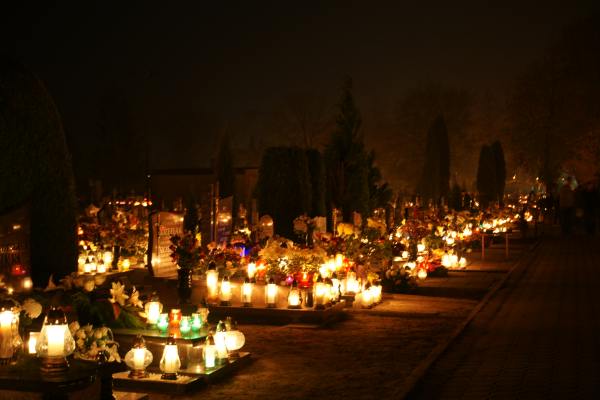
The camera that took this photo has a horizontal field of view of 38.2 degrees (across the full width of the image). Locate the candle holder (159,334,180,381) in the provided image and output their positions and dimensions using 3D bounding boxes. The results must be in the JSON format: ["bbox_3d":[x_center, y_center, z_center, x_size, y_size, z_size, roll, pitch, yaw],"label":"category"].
[{"bbox_3d":[-0.887,1.078,5.910,0.146,0.305,0.146,0,1,0],"label":"candle holder"}]

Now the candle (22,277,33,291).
[{"bbox_3d":[-2.610,0.802,8.300,0.096,0.130,0.096,0,1,-17],"label":"candle"}]

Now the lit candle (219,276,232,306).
[{"bbox_3d":[-0.845,1.045,9.900,0.137,0.340,0.137,0,1,-5],"label":"lit candle"}]

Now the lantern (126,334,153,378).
[{"bbox_3d":[-1.125,1.094,6.050,0.196,0.286,0.196,0,1,0],"label":"lantern"}]

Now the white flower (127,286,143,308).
[{"bbox_3d":[-1.294,0.765,6.796,0.123,0.163,0.118,0,1,-30],"label":"white flower"}]

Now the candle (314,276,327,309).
[{"bbox_3d":[0.212,0.955,8.944,0.118,0.315,0.118,0,1,0],"label":"candle"}]

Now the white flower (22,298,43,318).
[{"bbox_3d":[-1.451,0.588,4.700,0.106,0.108,0.090,0,1,0],"label":"white flower"}]

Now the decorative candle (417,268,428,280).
[{"bbox_3d":[1.870,1.132,13.200,0.155,0.175,0.155,0,1,8],"label":"decorative candle"}]

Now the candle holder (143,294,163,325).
[{"bbox_3d":[-1.306,0.979,7.750,0.155,0.295,0.155,0,1,-10],"label":"candle holder"}]

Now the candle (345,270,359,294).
[{"bbox_3d":[0.588,0.948,9.900,0.154,0.278,0.154,0,1,0],"label":"candle"}]

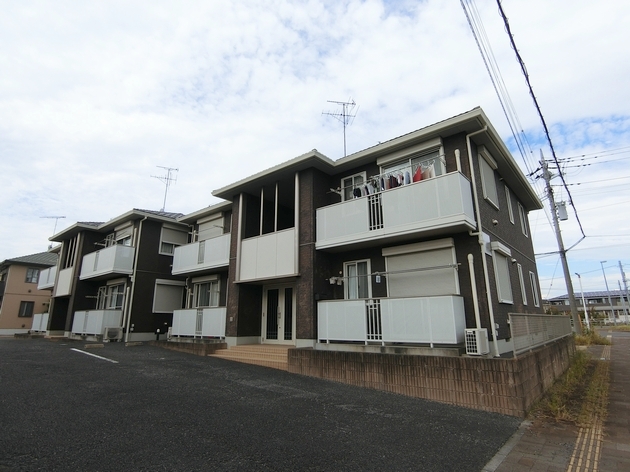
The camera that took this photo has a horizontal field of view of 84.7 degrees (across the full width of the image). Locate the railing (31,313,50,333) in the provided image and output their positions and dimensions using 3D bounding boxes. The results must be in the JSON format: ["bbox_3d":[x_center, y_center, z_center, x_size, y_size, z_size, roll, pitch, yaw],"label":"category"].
[{"bbox_3d":[-16.366,5.349,21.219,3.694,1.050,0.854,-12,-18,39],"label":"railing"}]

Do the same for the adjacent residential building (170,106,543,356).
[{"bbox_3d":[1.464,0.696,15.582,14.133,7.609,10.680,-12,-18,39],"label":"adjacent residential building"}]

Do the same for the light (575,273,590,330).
[{"bbox_3d":[20.304,5.219,26.149,0.600,4.817,0.300,-12,-18,39],"label":"light"}]

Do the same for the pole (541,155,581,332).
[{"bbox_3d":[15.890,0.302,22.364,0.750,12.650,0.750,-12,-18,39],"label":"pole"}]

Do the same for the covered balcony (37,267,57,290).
[{"bbox_3d":[-16.538,2.761,22.023,4.138,1.210,0.917,-12,-18,39],"label":"covered balcony"}]

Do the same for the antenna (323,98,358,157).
[{"bbox_3d":[1.358,-5.097,17.465,1.750,4.094,1.600,1,-14,-7],"label":"antenna"}]

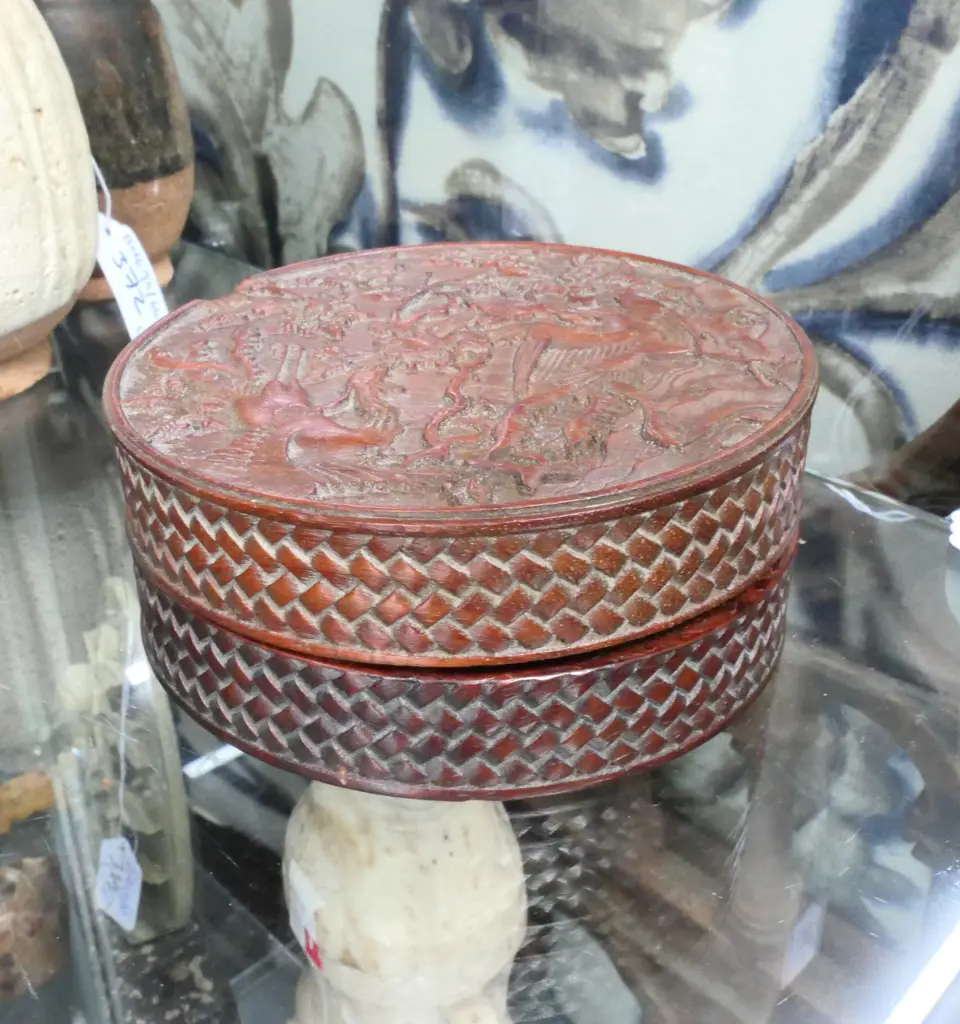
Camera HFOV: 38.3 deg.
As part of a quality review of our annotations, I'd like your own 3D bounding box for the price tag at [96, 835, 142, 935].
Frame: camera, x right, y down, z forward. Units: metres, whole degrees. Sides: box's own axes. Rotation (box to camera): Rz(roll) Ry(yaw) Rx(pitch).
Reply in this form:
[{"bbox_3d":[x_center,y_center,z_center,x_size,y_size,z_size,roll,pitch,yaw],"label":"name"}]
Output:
[{"bbox_3d":[-0.097,0.099,0.368,0.013,0.035,0.002,28,37,18],"label":"price tag"}]

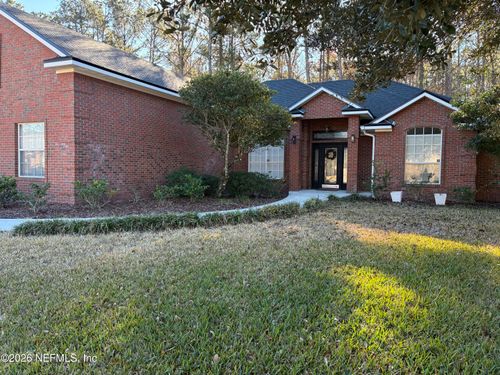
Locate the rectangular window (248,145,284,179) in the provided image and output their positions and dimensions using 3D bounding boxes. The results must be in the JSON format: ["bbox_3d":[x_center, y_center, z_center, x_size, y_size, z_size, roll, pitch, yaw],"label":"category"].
[{"bbox_3d":[0.769,-1.265,17.500,1.780,1.750,0.100,2,3,24],"label":"rectangular window"}]

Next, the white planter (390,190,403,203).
[{"bbox_3d":[4.721,0.303,12.100,0.380,0.340,0.380,2,3,24],"label":"white planter"}]

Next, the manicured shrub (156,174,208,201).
[{"bbox_3d":[-2.258,0.000,12.200,1.650,0.850,1.200,1,3,0],"label":"manicured shrub"}]

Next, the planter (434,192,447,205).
[{"bbox_3d":[5.867,0.358,11.550,0.380,0.340,0.380,2,3,24],"label":"planter"}]

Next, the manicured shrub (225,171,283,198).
[{"bbox_3d":[0.135,-0.116,14.500,2.000,1.000,1.500,2,3,24],"label":"manicured shrub"}]

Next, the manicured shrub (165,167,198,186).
[{"bbox_3d":[-2.426,-0.266,13.300,1.200,0.980,1.000,1,3,0],"label":"manicured shrub"}]

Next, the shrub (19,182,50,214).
[{"bbox_3d":[-4.763,0.243,8.300,0.680,0.700,0.600,1,3,0],"label":"shrub"}]

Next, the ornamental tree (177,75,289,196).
[{"bbox_3d":[-0.545,-1.889,13.200,3.900,4.400,3.500,1,3,0],"label":"ornamental tree"}]

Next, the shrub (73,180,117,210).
[{"bbox_3d":[-3.847,0.149,9.350,1.000,0.750,0.850,1,3,0],"label":"shrub"}]

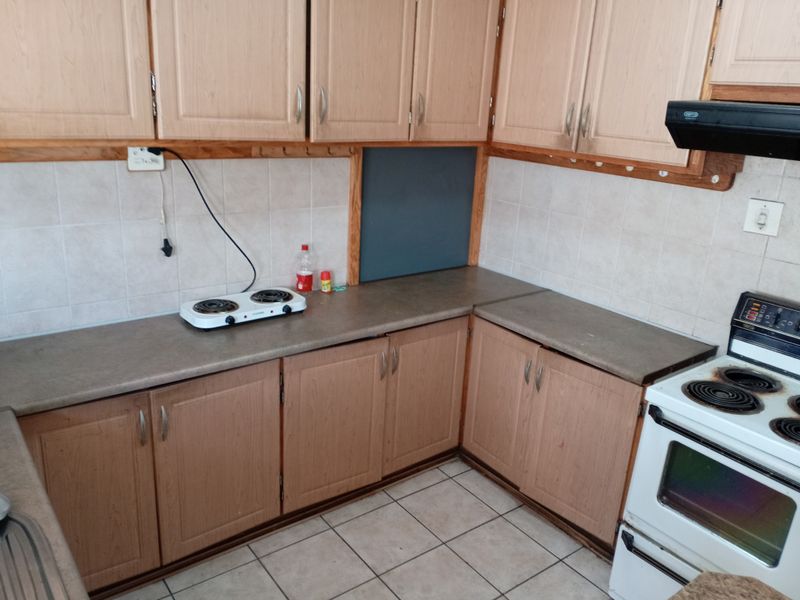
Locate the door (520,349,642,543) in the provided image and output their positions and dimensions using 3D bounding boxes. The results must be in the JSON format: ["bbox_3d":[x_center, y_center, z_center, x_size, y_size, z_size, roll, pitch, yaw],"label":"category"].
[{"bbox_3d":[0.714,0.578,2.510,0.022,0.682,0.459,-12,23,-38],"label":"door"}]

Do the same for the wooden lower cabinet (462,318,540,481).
[{"bbox_3d":[0.452,0.461,2.848,0.022,0.686,0.397,-10,22,-34],"label":"wooden lower cabinet"}]

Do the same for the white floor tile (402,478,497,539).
[{"bbox_3d":[0.216,0.935,2.783,0.330,0.010,0.330,-10,22,-36],"label":"white floor tile"}]

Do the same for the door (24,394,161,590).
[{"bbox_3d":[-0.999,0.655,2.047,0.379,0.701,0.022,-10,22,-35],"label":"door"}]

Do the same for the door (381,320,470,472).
[{"bbox_3d":[0.118,0.438,2.864,0.465,0.691,0.022,-11,22,-36],"label":"door"}]

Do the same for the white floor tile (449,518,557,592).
[{"bbox_3d":[0.416,1.026,2.534,0.330,0.010,0.330,-10,22,-36],"label":"white floor tile"}]

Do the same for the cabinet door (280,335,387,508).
[{"bbox_3d":[-0.263,0.509,2.574,0.473,0.689,0.022,-9,22,-34],"label":"cabinet door"}]

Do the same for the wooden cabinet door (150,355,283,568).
[{"bbox_3d":[-0.654,0.585,2.287,0.473,0.696,0.022,-12,23,-38],"label":"wooden cabinet door"}]

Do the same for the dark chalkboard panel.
[{"bbox_3d":[0.104,-0.444,3.193,0.731,0.657,0.020,-10,22,-36],"label":"dark chalkboard panel"}]

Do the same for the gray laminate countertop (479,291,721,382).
[{"bbox_3d":[0.808,0.124,2.686,0.527,0.038,0.870,-10,22,-36],"label":"gray laminate countertop"}]

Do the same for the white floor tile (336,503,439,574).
[{"bbox_3d":[-0.049,0.983,2.588,0.330,0.010,0.330,-10,22,-36],"label":"white floor tile"}]

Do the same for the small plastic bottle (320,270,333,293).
[{"bbox_3d":[-0.342,-0.083,2.921,0.051,0.092,0.051,-10,22,-36],"label":"small plastic bottle"}]

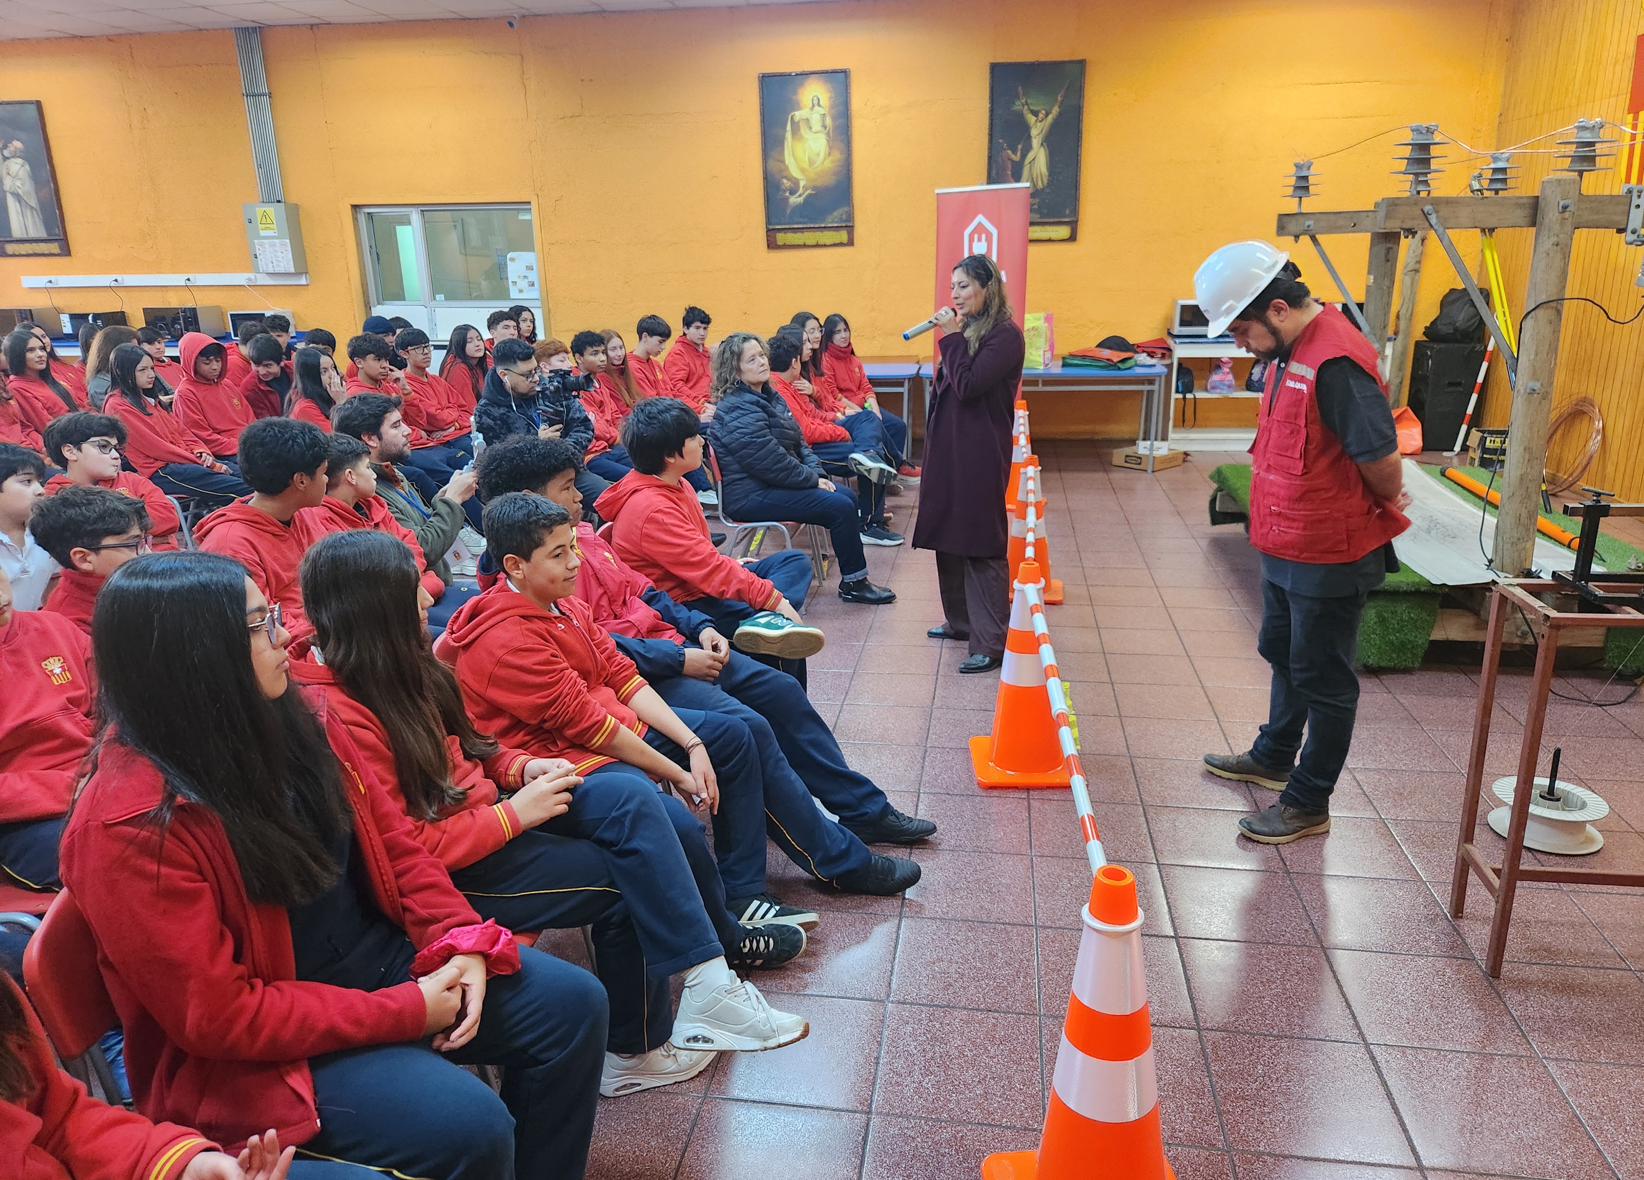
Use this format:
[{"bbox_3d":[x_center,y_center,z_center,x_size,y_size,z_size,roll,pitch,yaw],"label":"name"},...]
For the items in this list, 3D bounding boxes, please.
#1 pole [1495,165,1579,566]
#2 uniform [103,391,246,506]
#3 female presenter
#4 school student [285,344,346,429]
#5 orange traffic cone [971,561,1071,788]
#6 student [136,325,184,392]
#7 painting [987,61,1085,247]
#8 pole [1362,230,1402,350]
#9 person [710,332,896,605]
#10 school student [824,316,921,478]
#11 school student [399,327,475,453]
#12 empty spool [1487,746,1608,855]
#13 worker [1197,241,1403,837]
[{"bbox_3d":[2.662,-0.651,4.083,0.142,1.684,0.142,-1,17,10],"label":"pole"},{"bbox_3d":[-3.346,-0.599,5.727,0.820,0.980,0.480,3,17,14],"label":"uniform"},{"bbox_3d":[0.595,-0.506,4.436,0.430,1.635,0.470,-5,18,-10],"label":"female presenter"},{"bbox_3d":[-2.465,-0.665,5.783,0.800,1.214,0.460,4,17,15],"label":"school student"},{"bbox_3d":[0.651,0.251,3.521,0.300,0.699,0.300,-1,17,1],"label":"orange traffic cone"},{"bbox_3d":[-4.457,-1.198,7.688,0.820,1.260,0.500,4,18,17],"label":"student"},{"bbox_3d":[1.754,-3.592,8.999,0.765,1.386,0.050,1,18,9],"label":"painting"},{"bbox_3d":[3.059,-1.346,6.104,0.150,1.560,0.150,2,17,9],"label":"pole"},{"bbox_3d":[-0.095,-0.556,5.256,0.880,1.270,0.560,2,18,12],"label":"person"},{"bbox_3d":[0.346,-1.343,7.823,0.820,1.210,0.500,7,19,26],"label":"school student"},{"bbox_3d":[-2.282,-0.990,6.791,0.800,1.246,0.500,3,17,13],"label":"school student"},{"bbox_3d":[2.092,0.570,3.128,0.284,0.260,0.284,2,17,9],"label":"empty spool"},{"bbox_3d":[1.344,-0.130,3.137,0.600,1.665,0.520,1,18,9],"label":"worker"}]

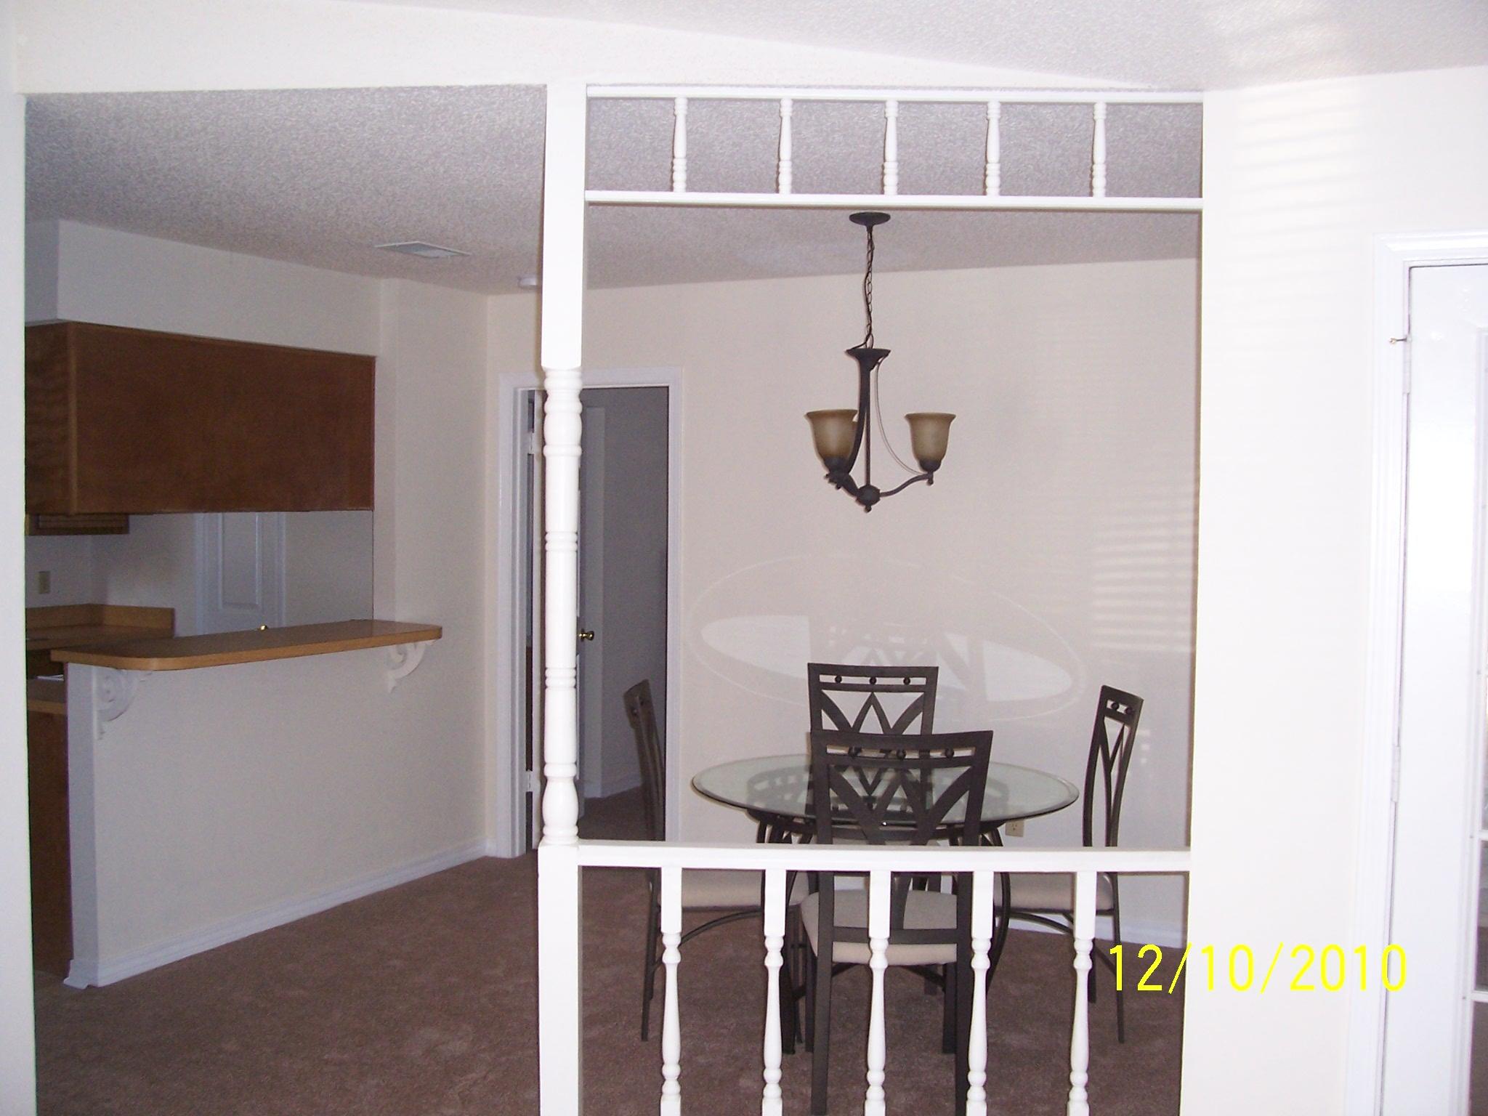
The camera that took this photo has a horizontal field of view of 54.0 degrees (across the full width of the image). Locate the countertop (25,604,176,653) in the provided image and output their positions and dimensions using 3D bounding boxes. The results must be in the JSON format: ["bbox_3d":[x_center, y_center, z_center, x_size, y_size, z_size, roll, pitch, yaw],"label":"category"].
[{"bbox_3d":[-3.339,0.329,6.529,0.570,0.140,1.400,2,3,28],"label":"countertop"}]

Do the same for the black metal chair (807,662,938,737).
[{"bbox_3d":[0.425,0.890,4.890,0.460,1.010,0.540,1,3,6],"label":"black metal chair"}]

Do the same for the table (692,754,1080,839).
[{"bbox_3d":[0.411,1.048,4.394,1.110,0.740,1.110,1,3,0],"label":"table"}]

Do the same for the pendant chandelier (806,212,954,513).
[{"bbox_3d":[0.402,-0.580,4.410,0.460,0.890,0.470,1,3,0],"label":"pendant chandelier"}]

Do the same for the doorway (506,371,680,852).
[{"bbox_3d":[-0.632,0.273,6.203,0.860,2.100,0.130,2,3,24],"label":"doorway"}]

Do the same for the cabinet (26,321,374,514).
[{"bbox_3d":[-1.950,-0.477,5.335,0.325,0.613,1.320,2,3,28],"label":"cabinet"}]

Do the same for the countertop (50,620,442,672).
[{"bbox_3d":[-1.725,0.306,5.263,0.500,0.040,1.370,2,3,28],"label":"countertop"}]

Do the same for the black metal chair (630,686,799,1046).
[{"bbox_3d":[-0.085,0.904,4.480,0.540,1.010,0.460,1,3,3],"label":"black metal chair"}]

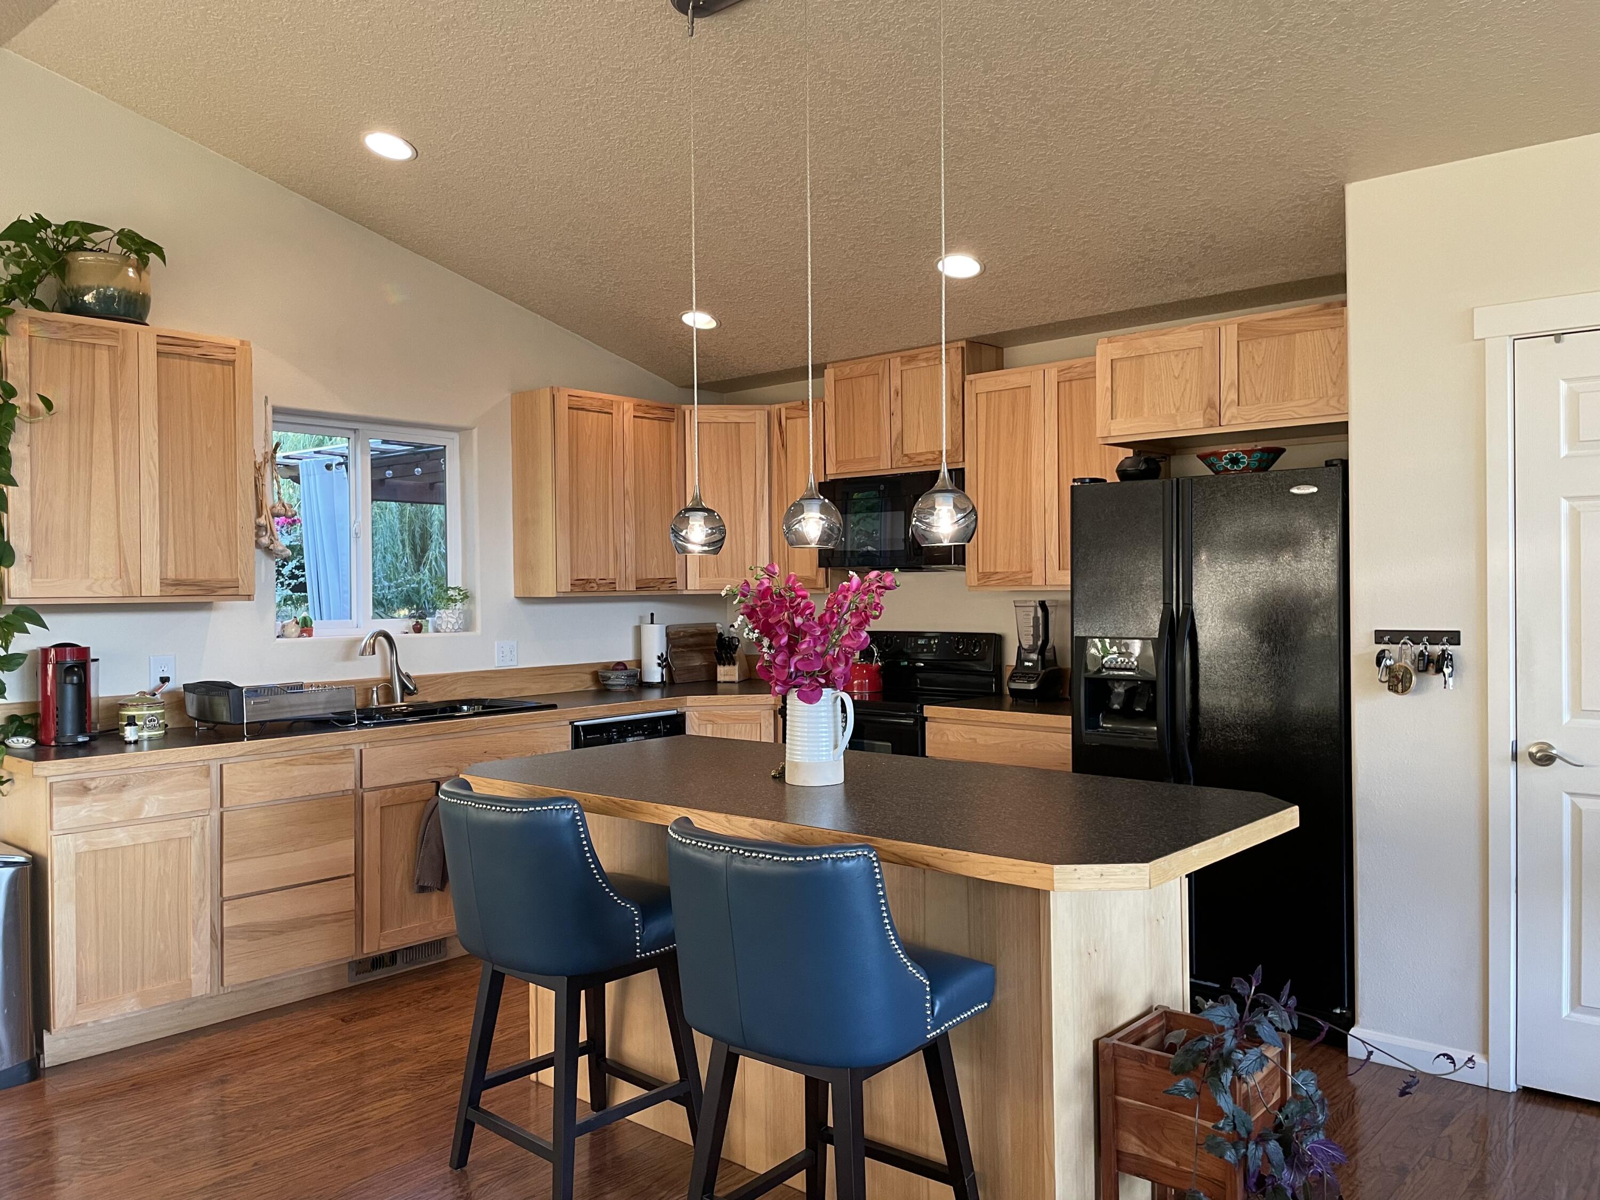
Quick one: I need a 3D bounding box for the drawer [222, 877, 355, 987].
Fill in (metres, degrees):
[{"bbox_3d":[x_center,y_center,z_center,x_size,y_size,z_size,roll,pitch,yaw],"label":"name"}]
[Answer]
[{"bbox_3d":[-1.873,1.105,4.185,0.485,0.274,0.447,0,1,42],"label":"drawer"}]

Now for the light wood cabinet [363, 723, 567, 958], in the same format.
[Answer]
[{"bbox_3d":[-1.451,0.863,4.702,0.610,0.780,0.915,0,1,41],"label":"light wood cabinet"}]

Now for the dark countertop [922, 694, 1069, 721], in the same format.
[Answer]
[{"bbox_3d":[0.986,0.441,4.799,0.750,0.041,0.645,0,1,42],"label":"dark countertop"}]

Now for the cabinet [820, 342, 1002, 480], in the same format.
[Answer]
[{"bbox_3d":[0.508,-0.824,5.395,0.760,0.533,0.320,0,1,42],"label":"cabinet"}]

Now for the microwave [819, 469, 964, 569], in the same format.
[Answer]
[{"bbox_3d":[0.491,-0.353,5.375,0.760,0.404,0.385,0,1,42],"label":"microwave"}]

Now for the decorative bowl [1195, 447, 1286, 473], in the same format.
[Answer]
[{"bbox_3d":[1.511,-0.463,4.112,0.315,0.120,0.315,-1,1,0],"label":"decorative bowl"}]

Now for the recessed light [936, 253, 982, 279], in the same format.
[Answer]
[{"bbox_3d":[0.585,-1.224,4.386,0.190,0.040,0.190,9,-10,1],"label":"recessed light"}]

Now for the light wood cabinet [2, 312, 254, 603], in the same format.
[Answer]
[{"bbox_3d":[-2.283,-0.445,4.046,0.317,0.905,0.752,0,1,42],"label":"light wood cabinet"}]

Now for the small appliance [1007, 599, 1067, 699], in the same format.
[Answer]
[{"bbox_3d":[0.995,0.210,5.019,0.225,0.410,0.185,-1,1,-40],"label":"small appliance"}]

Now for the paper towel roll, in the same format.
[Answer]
[{"bbox_3d":[-0.719,0.265,5.881,0.125,0.285,0.125,-1,1,0],"label":"paper towel roll"}]

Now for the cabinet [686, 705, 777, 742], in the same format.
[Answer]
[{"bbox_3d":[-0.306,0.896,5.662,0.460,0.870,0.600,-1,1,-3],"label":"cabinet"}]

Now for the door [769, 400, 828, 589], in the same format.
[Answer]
[{"bbox_3d":[0.005,-0.483,5.657,0.300,0.875,0.030,0,1,41],"label":"door"}]

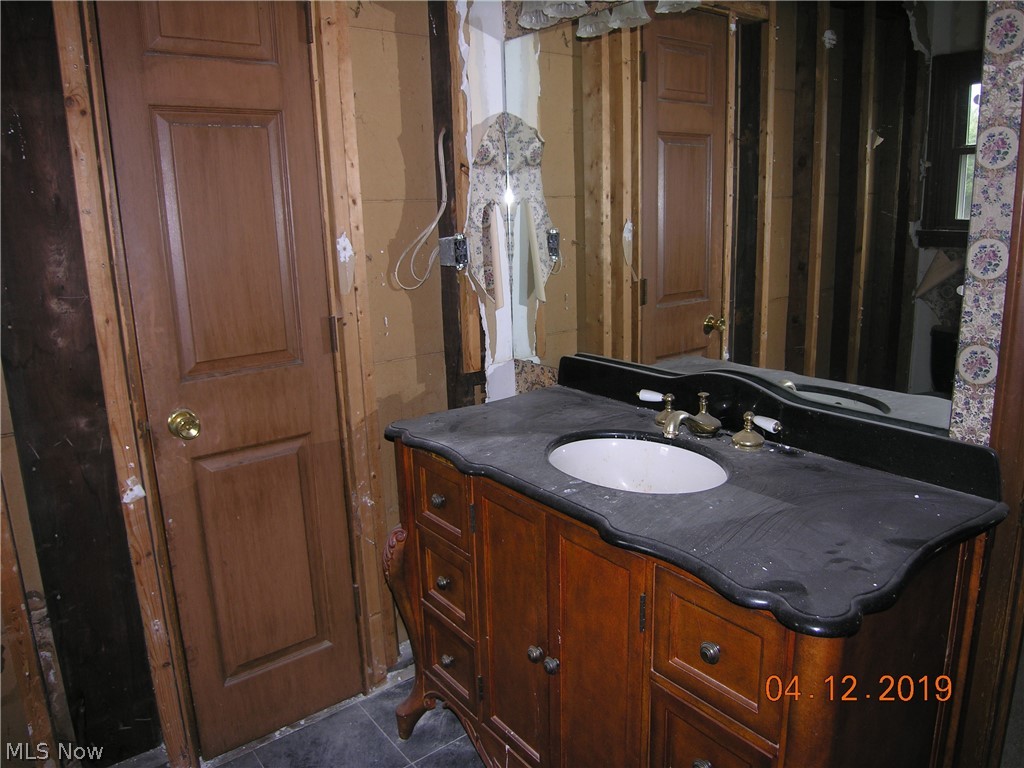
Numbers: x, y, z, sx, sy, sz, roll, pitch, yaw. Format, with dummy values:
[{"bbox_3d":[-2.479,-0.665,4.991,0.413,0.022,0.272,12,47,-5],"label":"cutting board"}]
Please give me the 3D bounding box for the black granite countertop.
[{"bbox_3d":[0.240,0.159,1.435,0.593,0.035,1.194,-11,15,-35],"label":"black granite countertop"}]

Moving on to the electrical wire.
[{"bbox_3d":[-0.264,-0.498,2.053,0.150,0.456,0.095,-11,15,-35],"label":"electrical wire"}]

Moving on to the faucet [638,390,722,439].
[{"bbox_3d":[0.331,0.057,1.596,0.170,0.090,0.250,-11,15,-35],"label":"faucet"}]

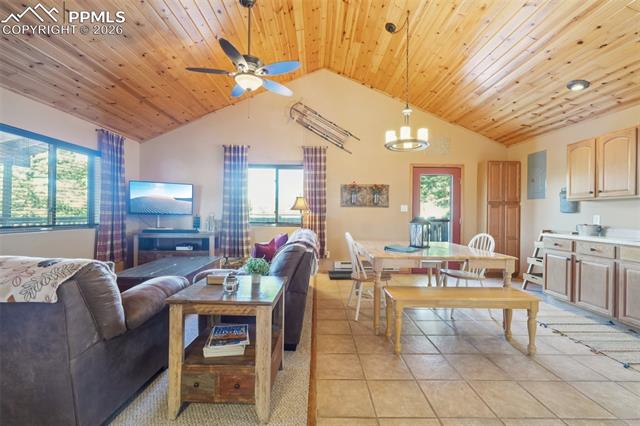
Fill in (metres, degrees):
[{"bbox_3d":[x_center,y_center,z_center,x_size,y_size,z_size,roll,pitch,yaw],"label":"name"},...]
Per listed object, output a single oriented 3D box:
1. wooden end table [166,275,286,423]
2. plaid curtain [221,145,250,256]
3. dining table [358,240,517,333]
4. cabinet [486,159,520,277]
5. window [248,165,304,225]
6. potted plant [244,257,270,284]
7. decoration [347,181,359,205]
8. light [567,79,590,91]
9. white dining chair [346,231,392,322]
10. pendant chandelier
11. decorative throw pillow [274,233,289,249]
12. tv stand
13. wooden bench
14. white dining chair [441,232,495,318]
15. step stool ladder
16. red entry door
[{"bbox_3d":[-0.557,0.836,1.785,0.610,0.665,0.615,0,0,2],"label":"wooden end table"},{"bbox_3d":[-1.589,-0.207,5.010,0.550,2.110,0.120,1,0,0],"label":"plaid curtain"},{"bbox_3d":[1.222,0.811,3.270,1.340,0.750,1.480,0,0,3],"label":"dining table"},{"bbox_3d":[3.355,0.127,5.000,0.600,2.130,0.310,0,0,0],"label":"cabinet"},{"bbox_3d":[-0.840,-0.345,5.190,1.130,1.180,0.100,0,0,0],"label":"window"},{"bbox_3d":[-0.431,0.393,1.836,0.177,0.190,0.177,1,0,0],"label":"potted plant"},{"bbox_3d":[0.616,-0.388,5.080,0.230,0.460,0.120,0,0,0],"label":"decoration"},{"bbox_3d":[3.068,-1.519,3.163,0.200,0.040,0.200,23,0,0],"label":"light"},{"bbox_3d":[0.545,0.692,3.094,0.520,0.936,0.460,1,0,-9],"label":"white dining chair"},{"bbox_3d":[1.022,-1.579,3.141,0.530,1.610,0.550,1,0,0],"label":"pendant chandelier"},{"bbox_3d":[-0.575,0.446,3.445,0.410,0.410,0.150,1,-20,30],"label":"decorative throw pillow"},{"bbox_3d":[-2.530,0.784,4.820,1.340,0.820,0.400,0,0,-4],"label":"tv stand"},{"bbox_3d":[1.230,0.955,2.405,1.210,0.450,0.385,0,0,0],"label":"wooden bench"},{"bbox_3d":[1.710,0.706,3.184,0.510,0.936,0.460,1,0,-4],"label":"white dining chair"},{"bbox_3d":[3.348,0.730,3.958,0.430,0.930,0.420,1,0,0],"label":"step stool ladder"},{"bbox_3d":[2.267,0.150,5.160,0.930,2.050,0.060,0,0,0],"label":"red entry door"}]

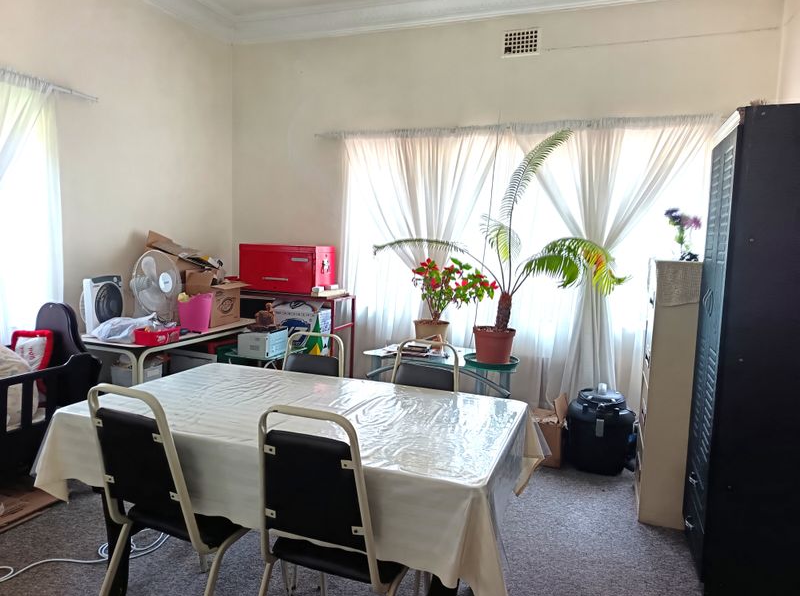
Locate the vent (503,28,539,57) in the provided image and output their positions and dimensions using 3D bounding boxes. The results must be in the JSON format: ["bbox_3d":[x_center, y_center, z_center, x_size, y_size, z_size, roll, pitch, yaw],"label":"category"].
[{"bbox_3d":[0.807,-1.697,3.685,0.238,0.170,0.025,4,6,20],"label":"vent"}]

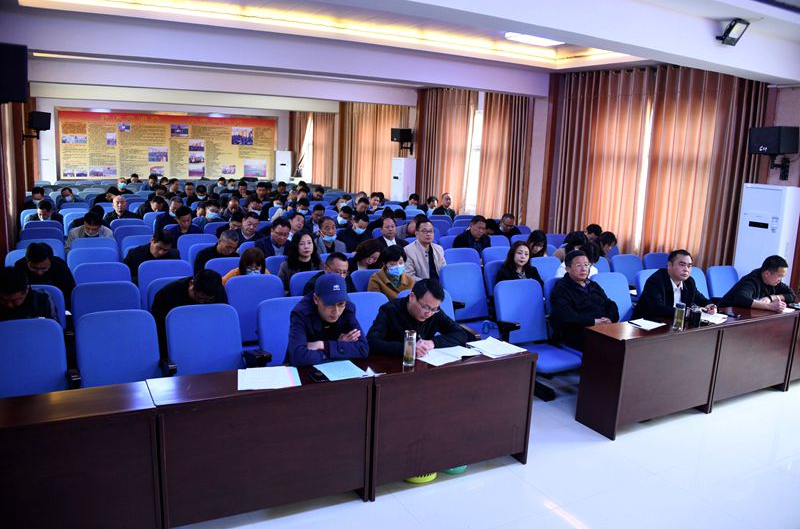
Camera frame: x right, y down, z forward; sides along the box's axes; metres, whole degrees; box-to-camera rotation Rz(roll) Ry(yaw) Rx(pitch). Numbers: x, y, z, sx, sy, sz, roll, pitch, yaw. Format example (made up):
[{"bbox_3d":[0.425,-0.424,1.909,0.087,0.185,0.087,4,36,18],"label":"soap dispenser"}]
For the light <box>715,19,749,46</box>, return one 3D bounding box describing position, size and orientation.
[{"bbox_3d":[3.106,-2.161,5.793,0.240,0.220,0.150,-3,31,-27],"label":"light"}]

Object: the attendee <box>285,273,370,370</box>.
[{"bbox_3d":[-0.492,0.674,3.940,0.560,1.312,0.760,-3,11,-28],"label":"attendee"}]

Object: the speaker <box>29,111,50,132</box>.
[{"bbox_3d":[-6.102,-2.430,10.546,0.320,0.300,0.360,-2,10,-22],"label":"speaker"}]

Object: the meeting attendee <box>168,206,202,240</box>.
[{"bbox_3d":[-2.774,-0.080,8.103,0.520,1.250,0.780,-3,11,-27],"label":"meeting attendee"}]

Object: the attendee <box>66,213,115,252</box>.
[{"bbox_3d":[-3.645,-0.001,7.396,0.570,1.240,0.750,-3,11,-28],"label":"attendee"}]

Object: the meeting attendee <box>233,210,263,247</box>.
[{"bbox_3d":[-1.723,0.040,7.504,0.520,1.280,0.780,-3,11,-27],"label":"meeting attendee"}]

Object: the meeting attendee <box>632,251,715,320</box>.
[{"bbox_3d":[2.708,0.513,6.168,0.620,1.320,0.800,-2,9,-29],"label":"meeting attendee"}]

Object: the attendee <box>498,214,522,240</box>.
[{"bbox_3d":[1.577,-0.140,9.416,0.520,1.220,0.780,-3,11,-27],"label":"attendee"}]

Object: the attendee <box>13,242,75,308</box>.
[{"bbox_3d":[-2.883,0.460,5.074,0.580,1.270,0.780,-2,9,-29],"label":"attendee"}]

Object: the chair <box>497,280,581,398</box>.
[{"bbox_3d":[1.137,0.668,5.088,0.580,1.020,0.680,-3,11,-27],"label":"chair"}]

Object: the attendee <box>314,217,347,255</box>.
[{"bbox_3d":[-0.700,0.151,6.994,0.520,1.300,0.780,-3,11,-27],"label":"attendee"}]

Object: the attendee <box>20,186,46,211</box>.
[{"bbox_3d":[-6.672,-0.819,11.454,0.540,1.250,0.750,-3,11,-28],"label":"attendee"}]

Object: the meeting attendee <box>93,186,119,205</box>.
[{"bbox_3d":[-5.677,-0.813,12.160,0.520,1.200,0.780,-3,11,-27],"label":"meeting attendee"}]

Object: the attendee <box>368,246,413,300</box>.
[{"bbox_3d":[-0.029,0.472,5.318,0.520,1.230,0.800,-3,11,-28],"label":"attendee"}]

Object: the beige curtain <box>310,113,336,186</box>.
[{"bbox_3d":[-2.654,-3.401,21.090,0.200,3.250,2.100,-3,11,-28],"label":"beige curtain"}]

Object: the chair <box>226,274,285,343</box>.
[{"bbox_3d":[-1.105,0.614,5.081,0.560,0.980,0.720,-3,11,-27],"label":"chair"}]

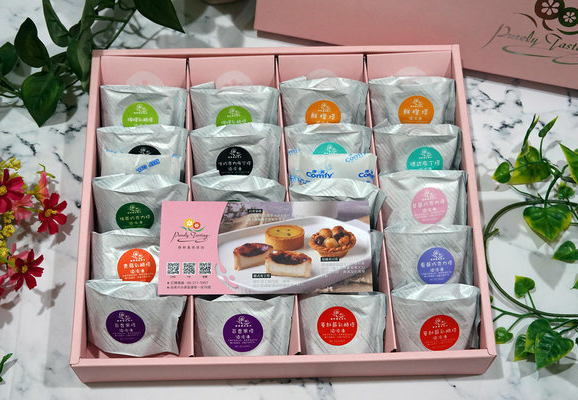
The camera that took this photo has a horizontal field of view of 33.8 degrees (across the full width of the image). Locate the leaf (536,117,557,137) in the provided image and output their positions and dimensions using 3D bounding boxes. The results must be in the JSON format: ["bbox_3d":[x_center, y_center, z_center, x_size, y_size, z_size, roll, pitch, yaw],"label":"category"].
[{"bbox_3d":[0.279,-0.079,1.024,0.005,0.013,0.029,33,100,-24],"label":"leaf"}]

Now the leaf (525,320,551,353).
[{"bbox_3d":[0.253,0.141,0.966,0.040,0.010,0.034,-45,74,-9],"label":"leaf"}]

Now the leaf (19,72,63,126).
[{"bbox_3d":[-0.277,-0.114,1.071,0.047,0.012,0.064,11,108,4],"label":"leaf"}]

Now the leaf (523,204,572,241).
[{"bbox_3d":[0.277,0.025,1.014,0.050,0.011,0.038,-12,95,-6],"label":"leaf"}]

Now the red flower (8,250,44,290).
[{"bbox_3d":[-0.261,0.070,0.942,0.038,0.015,0.040,0,100,-41],"label":"red flower"}]

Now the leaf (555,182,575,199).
[{"bbox_3d":[0.296,-0.011,1.017,0.019,0.006,0.020,-10,66,-5],"label":"leaf"}]

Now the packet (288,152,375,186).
[{"bbox_3d":[0.045,-0.022,1.002,0.094,0.011,0.054,-1,105,-1],"label":"packet"}]

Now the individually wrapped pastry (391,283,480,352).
[{"bbox_3d":[0.146,0.126,0.963,0.091,0.082,0.038,-1,23,-1],"label":"individually wrapped pastry"}]

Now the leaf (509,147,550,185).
[{"bbox_3d":[0.267,-0.034,1.051,0.051,0.011,0.040,-29,69,-4],"label":"leaf"}]

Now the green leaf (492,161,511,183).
[{"bbox_3d":[0.226,-0.028,1.011,0.023,0.006,0.023,-19,67,2],"label":"green leaf"}]

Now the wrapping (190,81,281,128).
[{"bbox_3d":[-0.059,-0.087,1.038,0.095,0.035,0.079,-1,105,-1],"label":"wrapping"}]

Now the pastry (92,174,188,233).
[{"bbox_3d":[-0.153,0.015,1.005,0.095,0.086,0.038,-1,27,-1],"label":"pastry"}]

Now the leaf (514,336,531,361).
[{"bbox_3d":[0.239,0.151,0.971,0.027,0.009,0.030,32,85,13],"label":"leaf"}]

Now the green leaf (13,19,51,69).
[{"bbox_3d":[-0.290,-0.179,1.079,0.036,0.012,0.063,-18,72,-9],"label":"green leaf"}]

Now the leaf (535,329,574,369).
[{"bbox_3d":[0.256,0.150,0.932,0.035,0.010,0.042,32,84,13],"label":"leaf"}]

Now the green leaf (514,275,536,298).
[{"bbox_3d":[0.241,0.087,0.980,0.025,0.006,0.022,-34,70,-15],"label":"green leaf"}]

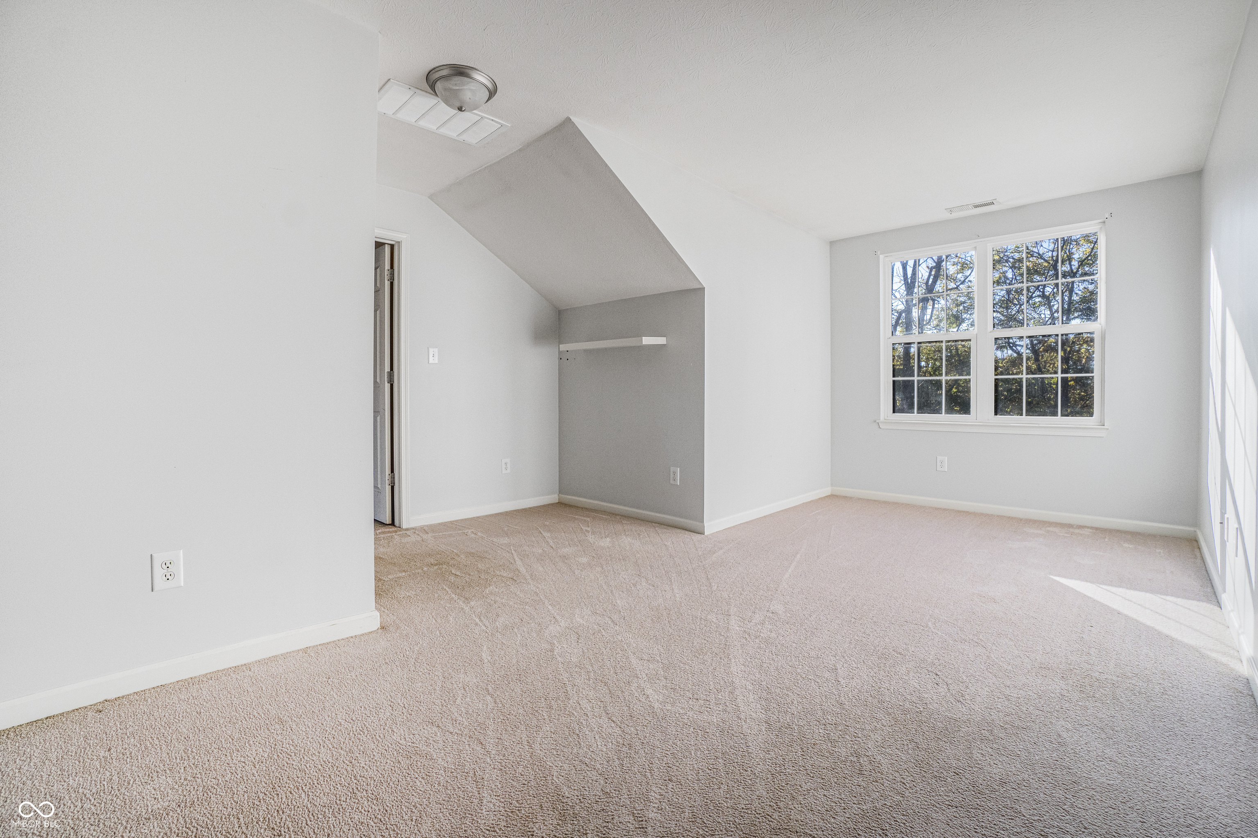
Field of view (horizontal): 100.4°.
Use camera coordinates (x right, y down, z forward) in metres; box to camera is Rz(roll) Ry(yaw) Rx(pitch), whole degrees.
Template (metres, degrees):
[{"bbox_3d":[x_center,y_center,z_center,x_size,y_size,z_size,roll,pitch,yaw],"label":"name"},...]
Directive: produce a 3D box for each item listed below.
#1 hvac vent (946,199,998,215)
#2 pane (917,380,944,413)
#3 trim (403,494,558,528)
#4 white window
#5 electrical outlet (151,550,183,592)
[{"bbox_3d":[2.653,-1.633,4.047,0.340,0.020,0.140,2,3,41],"label":"hvac vent"},{"bbox_3d":[2.607,-0.191,4.540,0.204,0.305,0.015,2,3,41],"label":"pane"},{"bbox_3d":[-1.123,0.734,4.288,1.312,0.074,0.015,-2,3,-44],"label":"trim"},{"bbox_3d":[2.857,-0.667,4.269,1.500,1.540,0.110,2,3,41],"label":"white window"},{"bbox_3d":[-1.479,0.486,1.683,0.075,0.118,0.012,-2,3,-43],"label":"electrical outlet"}]

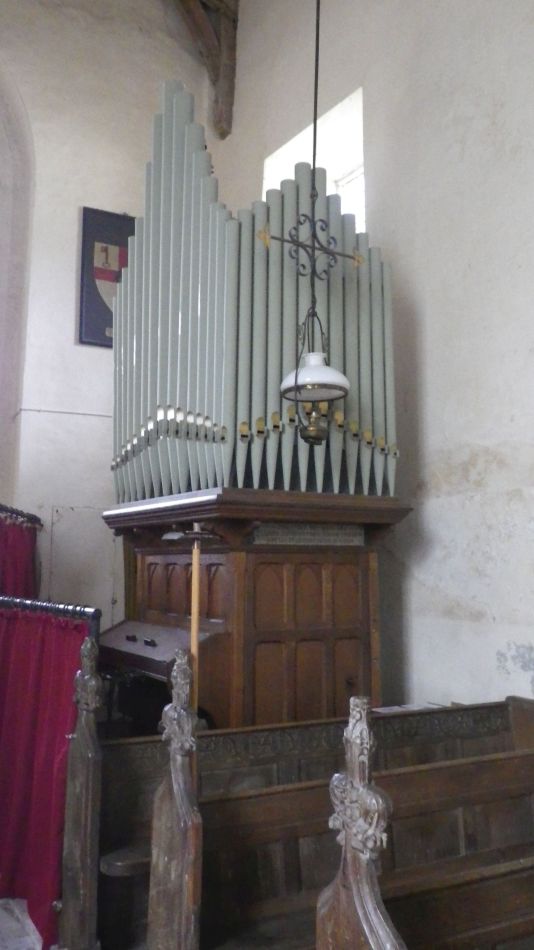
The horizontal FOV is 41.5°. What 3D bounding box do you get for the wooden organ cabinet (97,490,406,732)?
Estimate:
[{"bbox_3d":[-0.170,1.183,4.798,1.517,1.935,1.659,5,-8,-33],"label":"wooden organ cabinet"}]

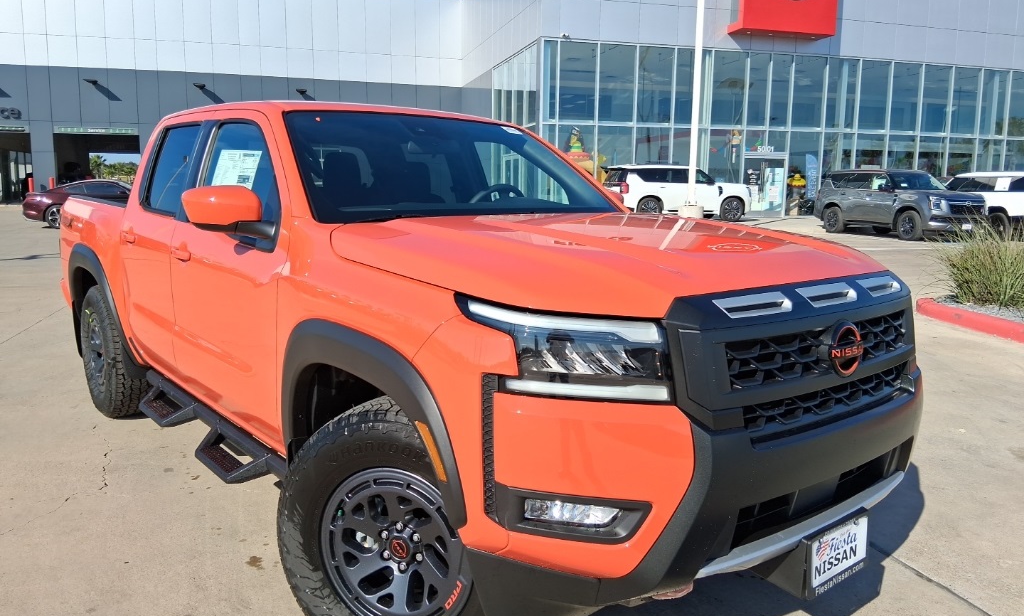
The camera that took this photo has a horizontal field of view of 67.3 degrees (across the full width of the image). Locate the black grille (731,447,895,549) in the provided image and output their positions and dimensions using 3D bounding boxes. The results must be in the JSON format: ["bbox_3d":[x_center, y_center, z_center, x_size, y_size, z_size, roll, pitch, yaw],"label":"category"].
[{"bbox_3d":[0.843,0.475,2.083,0.904,0.110,0.090,-6,11,-40],"label":"black grille"}]

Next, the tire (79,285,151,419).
[{"bbox_3d":[-2.388,0.253,4.670,0.270,0.800,0.800,-6,10,-40],"label":"tire"}]

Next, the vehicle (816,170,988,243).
[{"bbox_3d":[11.384,-3.111,22.936,2.070,1.960,5.250,-1,10,-16],"label":"vehicle"}]

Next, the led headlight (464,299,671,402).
[{"bbox_3d":[0.116,0.093,1.783,0.350,0.235,0.430,-6,10,-40],"label":"led headlight"}]

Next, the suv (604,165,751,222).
[{"bbox_3d":[5.951,-4.111,27.583,5.250,1.960,2.070,-2,8,-14],"label":"suv"}]

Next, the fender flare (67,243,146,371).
[{"bbox_3d":[-2.395,-0.068,4.468,0.120,0.590,1.200,-6,10,-40],"label":"fender flare"}]

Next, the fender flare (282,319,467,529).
[{"bbox_3d":[-0.414,0.310,2.143,0.120,0.522,0.984,-6,11,-40],"label":"fender flare"}]

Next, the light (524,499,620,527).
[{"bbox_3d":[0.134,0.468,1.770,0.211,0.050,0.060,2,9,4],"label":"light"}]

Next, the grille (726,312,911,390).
[{"bbox_3d":[0.841,0.098,2.036,0.934,0.115,0.085,-6,11,-40],"label":"grille"}]

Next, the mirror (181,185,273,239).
[{"bbox_3d":[-1.009,-0.341,2.710,0.270,0.190,0.190,-6,10,-40],"label":"mirror"}]

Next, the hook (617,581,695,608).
[{"bbox_3d":[0.385,0.700,1.960,0.060,0.085,0.181,-6,11,-40],"label":"hook"}]

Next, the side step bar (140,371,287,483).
[{"bbox_3d":[-1.305,0.483,3.209,0.181,0.161,1.707,-6,11,-40],"label":"side step bar"}]

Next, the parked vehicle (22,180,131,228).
[{"bbox_3d":[-12.038,-3.140,23.242,4.800,1.380,1.920,-2,8,-9],"label":"parked vehicle"}]

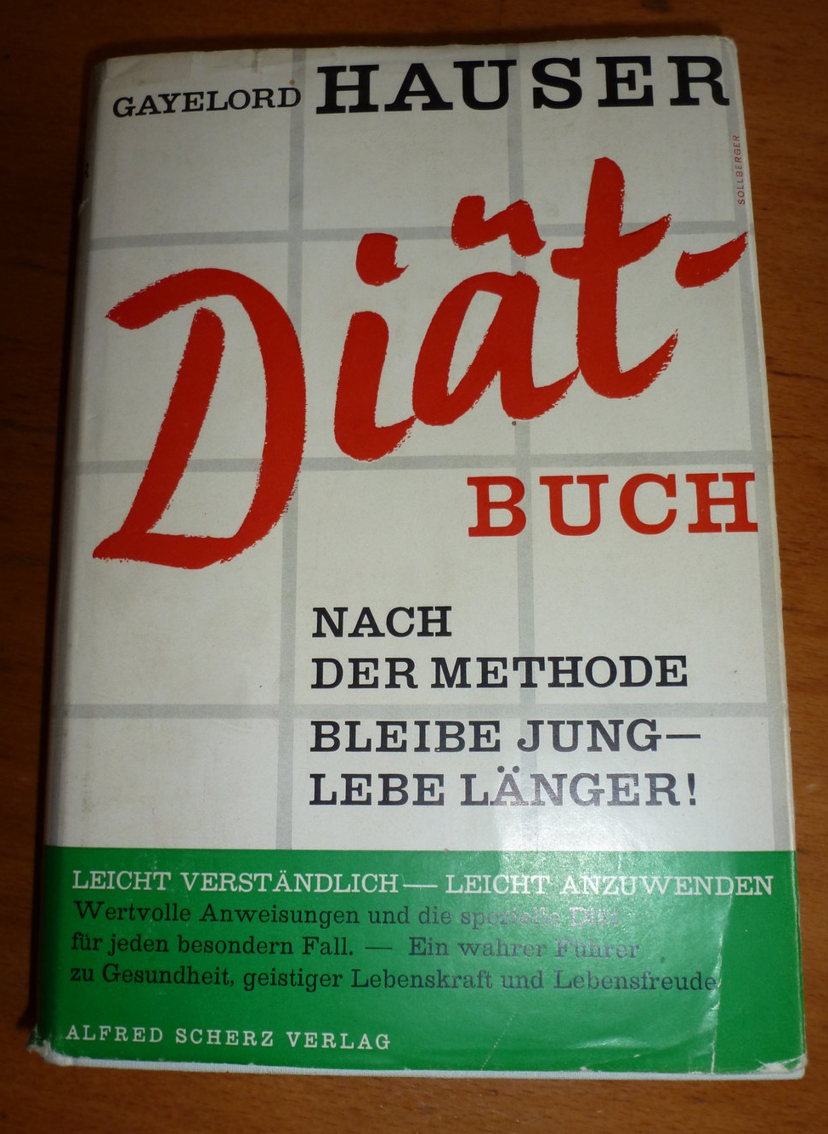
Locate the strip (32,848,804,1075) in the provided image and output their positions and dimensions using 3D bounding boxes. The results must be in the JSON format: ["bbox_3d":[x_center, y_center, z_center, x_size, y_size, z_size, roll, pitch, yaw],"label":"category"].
[{"bbox_3d":[0.000,0.073,0.202,0.142,0.005,0.039,-1,79,2],"label":"strip"}]

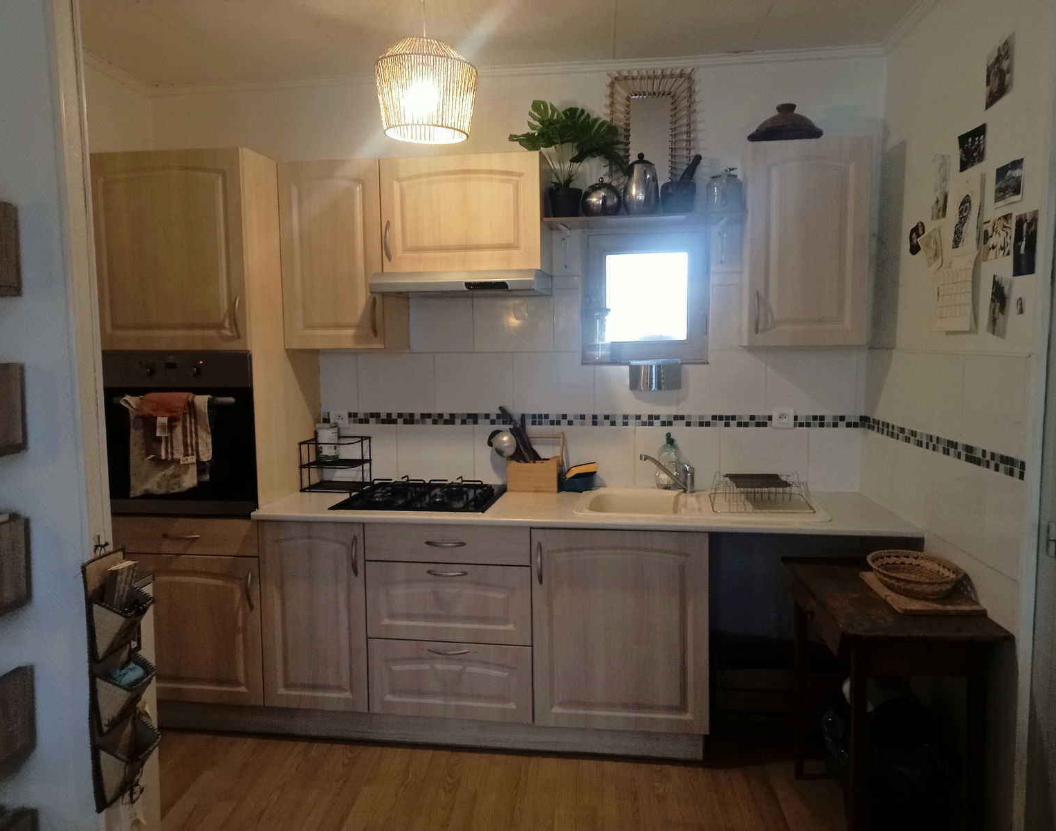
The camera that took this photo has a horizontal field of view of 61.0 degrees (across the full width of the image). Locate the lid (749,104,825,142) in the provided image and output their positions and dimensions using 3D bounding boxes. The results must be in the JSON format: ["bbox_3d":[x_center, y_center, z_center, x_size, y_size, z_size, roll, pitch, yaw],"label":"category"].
[{"bbox_3d":[0.926,-1.045,3.217,0.264,0.144,0.264,0,6,10],"label":"lid"}]

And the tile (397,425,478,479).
[{"bbox_3d":[-0.385,0.161,3.751,0.330,0.241,0.010,0,6,10],"label":"tile"}]

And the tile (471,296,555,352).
[{"bbox_3d":[-0.060,-0.383,3.622,0.332,0.251,0.020,0,5,10],"label":"tile"}]

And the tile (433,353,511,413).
[{"bbox_3d":[-0.222,-0.134,3.692,0.330,0.249,0.010,0,6,10],"label":"tile"}]

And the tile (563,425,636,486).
[{"bbox_3d":[0.273,0.170,3.636,0.332,0.251,0.010,0,5,9],"label":"tile"}]

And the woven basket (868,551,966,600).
[{"bbox_3d":[1.120,0.464,2.583,0.250,0.074,0.364,0,5,9],"label":"woven basket"}]

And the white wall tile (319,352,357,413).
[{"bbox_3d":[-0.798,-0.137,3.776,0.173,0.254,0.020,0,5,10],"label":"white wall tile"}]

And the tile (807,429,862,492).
[{"bbox_3d":[1.172,0.172,3.431,0.190,0.251,0.010,0,5,10],"label":"tile"}]

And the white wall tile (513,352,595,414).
[{"bbox_3d":[0.105,-0.130,3.593,0.330,0.251,0.010,0,5,10],"label":"white wall tile"}]

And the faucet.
[{"bbox_3d":[0.532,0.219,3.409,0.226,0.151,0.050,-1,5,-8],"label":"faucet"}]

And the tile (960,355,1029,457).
[{"bbox_3d":[1.223,-0.030,2.362,0.020,0.254,0.345,0,5,3],"label":"tile"}]

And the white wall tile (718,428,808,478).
[{"bbox_3d":[0.922,0.172,3.498,0.332,0.251,0.020,0,5,10],"label":"white wall tile"}]

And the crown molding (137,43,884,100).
[{"bbox_3d":[-0.151,-1.345,3.526,2.943,0.049,0.048,0,5,10],"label":"crown molding"}]

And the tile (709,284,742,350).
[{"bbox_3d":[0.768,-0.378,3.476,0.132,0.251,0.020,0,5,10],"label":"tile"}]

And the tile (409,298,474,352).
[{"bbox_3d":[-0.388,-0.386,3.691,0.332,0.250,0.010,0,5,9],"label":"tile"}]

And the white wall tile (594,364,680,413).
[{"bbox_3d":[0.435,-0.104,3.584,0.330,0.197,0.010,0,6,10],"label":"white wall tile"}]

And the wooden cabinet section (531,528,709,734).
[{"bbox_3d":[0.357,0.706,3.317,0.600,0.691,0.580,0,5,10],"label":"wooden cabinet section"}]

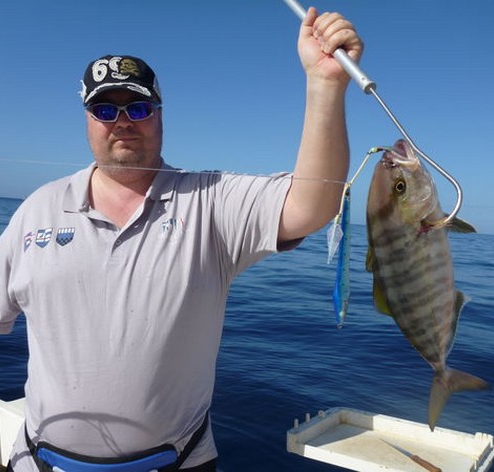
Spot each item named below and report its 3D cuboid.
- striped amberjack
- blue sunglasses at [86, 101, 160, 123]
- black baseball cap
[{"bbox_3d":[0.274,0.072,0.780,0.168,0.445,0.078,-11,3,13],"label":"striped amberjack"},{"bbox_3d":[-0.267,-0.259,1.111,0.150,0.046,0.135,-3,3,-10],"label":"blue sunglasses"},{"bbox_3d":[-0.273,-0.336,1.100,0.178,0.135,0.262,-3,3,-10],"label":"black baseball cap"}]

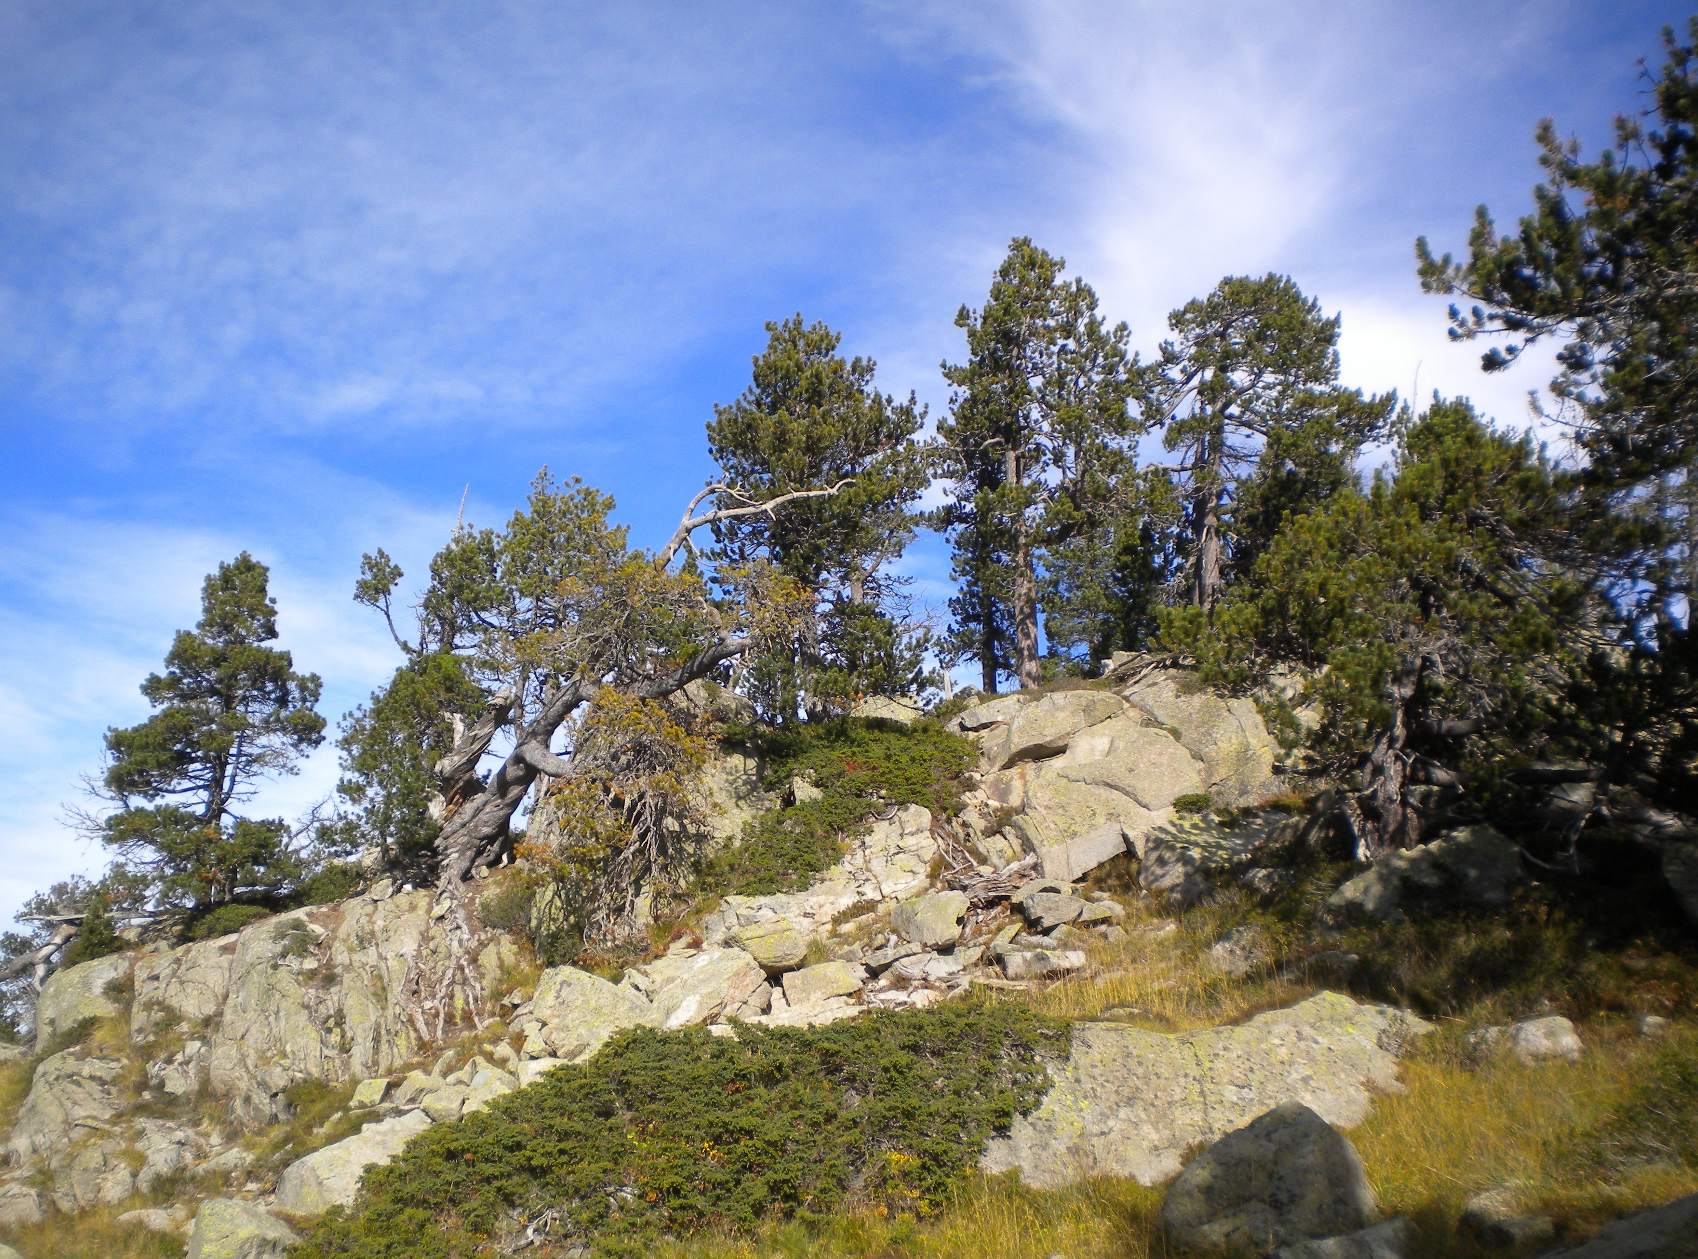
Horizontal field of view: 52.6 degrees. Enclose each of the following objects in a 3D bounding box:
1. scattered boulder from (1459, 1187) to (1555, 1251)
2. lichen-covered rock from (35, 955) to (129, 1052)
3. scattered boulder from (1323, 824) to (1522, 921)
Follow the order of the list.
[{"bbox_3d":[2.793,2.503,7.300,0.389,0.224,0.360,-3,-7,21],"label":"scattered boulder"},{"bbox_3d":[-6.912,3.342,15.500,0.827,0.849,0.900,3,-8,-24],"label":"lichen-covered rock"},{"bbox_3d":[4.179,1.767,12.500,1.378,0.729,1.000,-2,-7,18],"label":"scattered boulder"}]

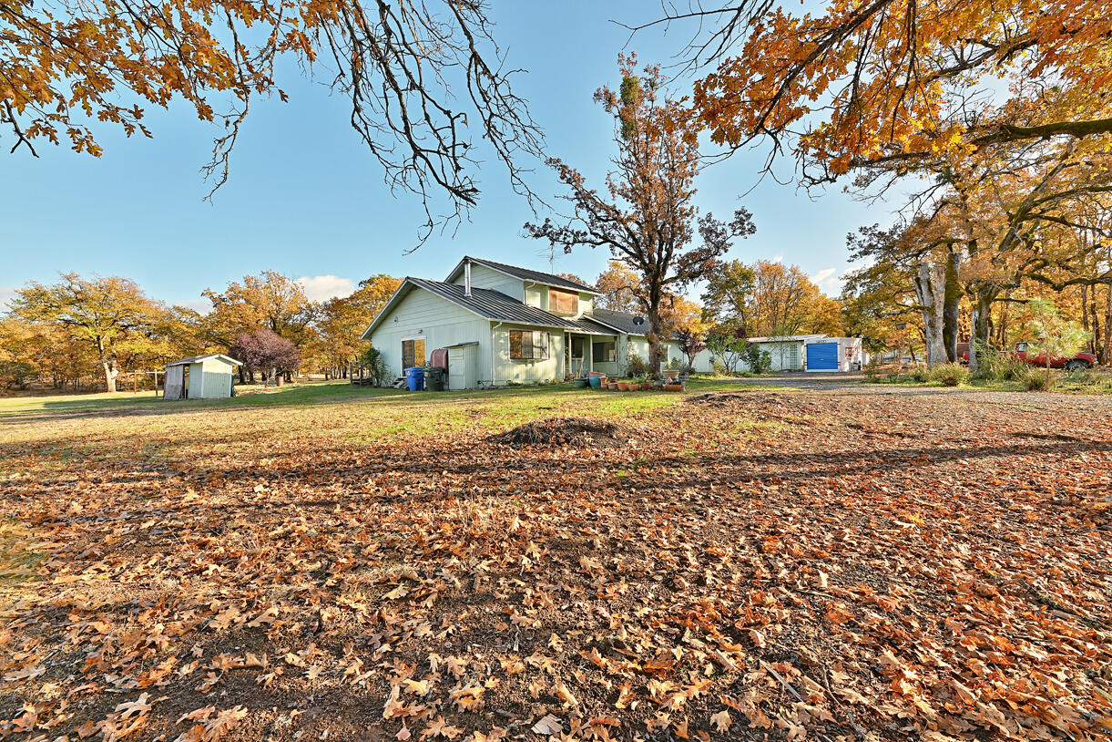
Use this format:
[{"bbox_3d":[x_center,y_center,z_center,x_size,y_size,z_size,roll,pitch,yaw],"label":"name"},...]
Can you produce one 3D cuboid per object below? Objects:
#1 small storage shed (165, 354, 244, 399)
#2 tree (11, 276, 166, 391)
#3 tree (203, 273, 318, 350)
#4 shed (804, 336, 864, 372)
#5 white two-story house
[{"bbox_3d":[-18.989,0.330,23.300,2.200,2.350,2.400,0,0,10],"label":"small storage shed"},{"bbox_3d":[-40.850,-3.400,38.000,9.000,10.600,9.000,0,0,43],"label":"tree"},{"bbox_3d":[-29.568,-4.450,44.000,9.600,11.600,9.600,0,0,-34],"label":"tree"},{"bbox_3d":[21.039,-1.123,32.768,3.850,2.440,2.440,0,0,-36],"label":"shed"},{"bbox_3d":[-1.390,-2.970,29.730,13.400,7.500,18.200,0,0,44],"label":"white two-story house"}]

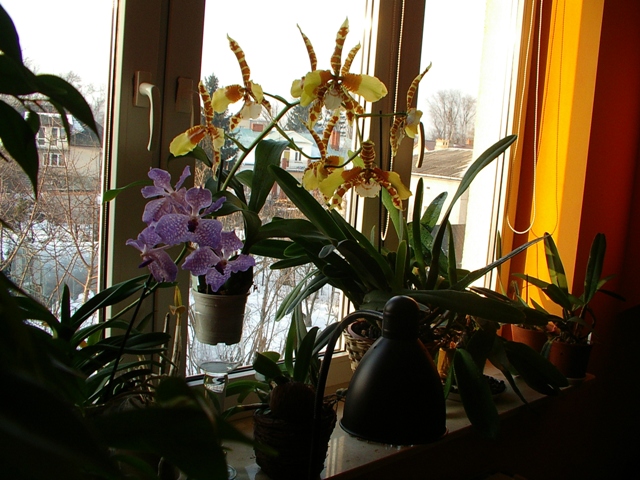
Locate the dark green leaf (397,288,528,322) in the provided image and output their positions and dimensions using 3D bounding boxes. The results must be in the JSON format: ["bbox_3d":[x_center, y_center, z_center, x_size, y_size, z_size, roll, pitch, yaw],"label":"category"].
[{"bbox_3d":[0.290,0.133,1.430,0.260,0.065,0.090,5,5,11],"label":"dark green leaf"}]

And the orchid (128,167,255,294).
[{"bbox_3d":[-0.201,-0.015,1.100,0.195,0.195,0.120,4,5,-3],"label":"orchid"}]

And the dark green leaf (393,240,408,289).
[{"bbox_3d":[0.174,0.055,1.520,0.034,0.108,0.025,5,5,11],"label":"dark green leaf"}]

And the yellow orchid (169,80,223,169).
[{"bbox_3d":[-0.214,-0.197,1.220,0.125,0.155,0.080,8,11,40],"label":"yellow orchid"}]

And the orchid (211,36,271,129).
[{"bbox_3d":[-0.138,-0.272,1.220,0.120,0.160,0.080,7,12,29],"label":"orchid"}]

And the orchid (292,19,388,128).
[{"bbox_3d":[0.035,-0.284,1.200,0.160,0.185,0.085,4,7,-3],"label":"orchid"}]

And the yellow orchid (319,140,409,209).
[{"bbox_3d":[0.078,-0.110,1.200,0.152,0.122,0.080,4,17,-1],"label":"yellow orchid"}]

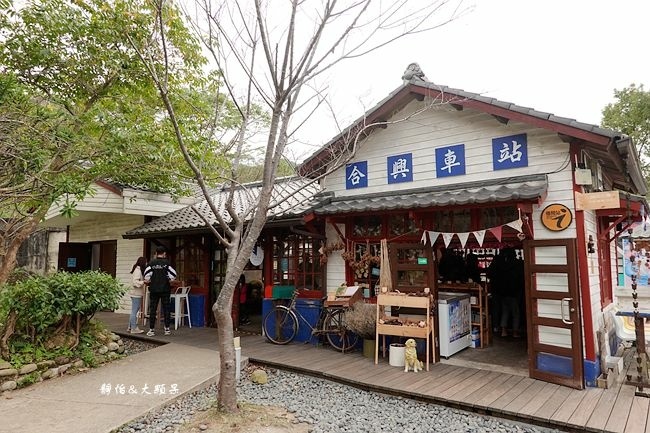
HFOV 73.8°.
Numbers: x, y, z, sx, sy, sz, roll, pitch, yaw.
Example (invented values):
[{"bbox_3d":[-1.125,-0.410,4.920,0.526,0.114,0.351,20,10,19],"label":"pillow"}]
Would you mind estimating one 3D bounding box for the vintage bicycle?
[{"bbox_3d":[-0.258,1.726,7.325,1.820,0.980,0.550,-3,-7,27],"label":"vintage bicycle"}]

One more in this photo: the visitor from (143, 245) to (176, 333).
[{"bbox_3d":[-3.321,1.495,8.779,0.620,1.761,0.440,2,-6,-18],"label":"visitor"}]

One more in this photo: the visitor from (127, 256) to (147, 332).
[{"bbox_3d":[-3.883,1.623,9.025,0.400,1.561,0.420,5,-8,-43],"label":"visitor"}]

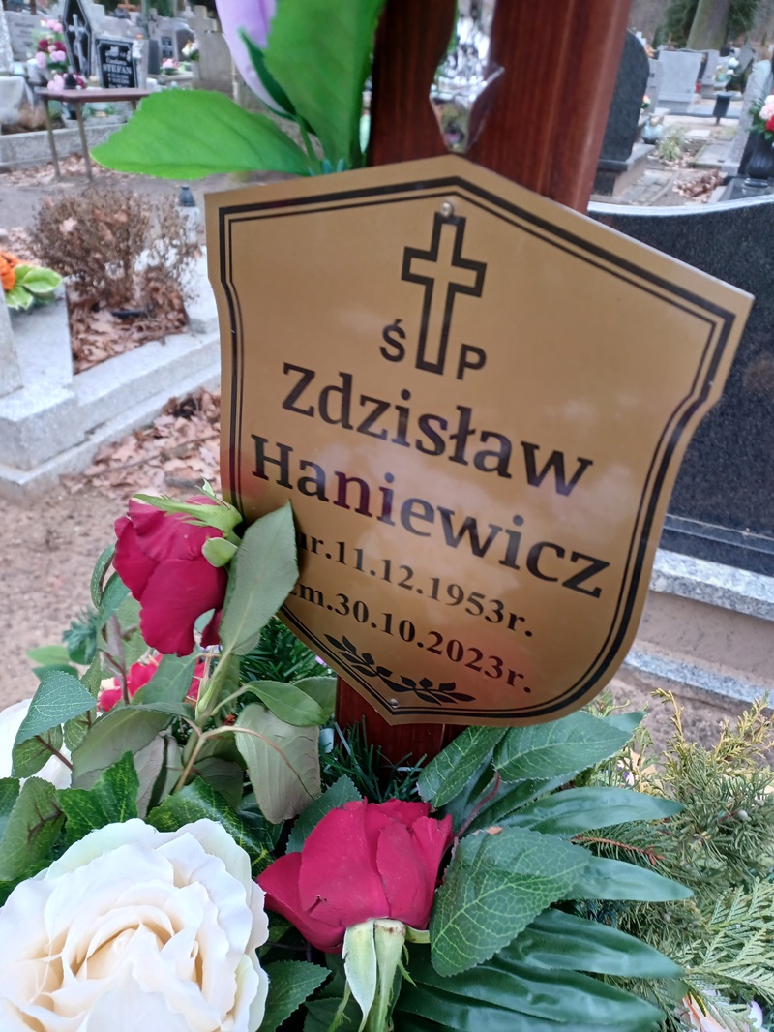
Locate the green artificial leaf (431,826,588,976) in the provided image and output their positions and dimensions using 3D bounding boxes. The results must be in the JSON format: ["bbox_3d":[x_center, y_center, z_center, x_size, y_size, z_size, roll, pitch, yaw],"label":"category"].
[{"bbox_3d":[0.049,0.152,0.295,0.080,0.016,0.047,-38,60,-18],"label":"green artificial leaf"}]

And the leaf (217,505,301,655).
[{"bbox_3d":[-0.065,0.032,0.375,0.042,0.085,0.015,26,-4,-2],"label":"leaf"}]

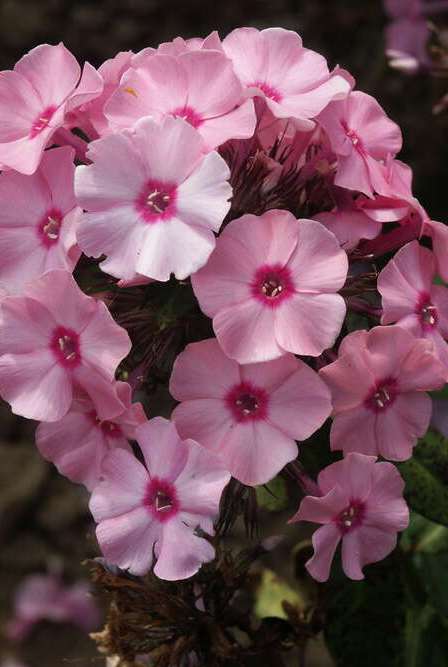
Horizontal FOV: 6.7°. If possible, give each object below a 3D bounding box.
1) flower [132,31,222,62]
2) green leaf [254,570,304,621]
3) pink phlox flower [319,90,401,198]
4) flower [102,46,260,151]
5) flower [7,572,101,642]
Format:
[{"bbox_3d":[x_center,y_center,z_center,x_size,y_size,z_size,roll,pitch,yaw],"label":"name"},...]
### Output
[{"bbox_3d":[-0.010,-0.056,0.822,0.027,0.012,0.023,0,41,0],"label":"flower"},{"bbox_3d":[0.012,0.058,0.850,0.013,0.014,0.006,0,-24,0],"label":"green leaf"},{"bbox_3d":[0.028,-0.039,0.796,0.013,0.026,0.024,-34,-5,41],"label":"pink phlox flower"},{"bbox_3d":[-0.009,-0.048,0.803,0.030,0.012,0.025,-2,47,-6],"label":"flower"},{"bbox_3d":[-0.052,0.084,1.180,0.029,0.014,0.026,2,53,5],"label":"flower"}]

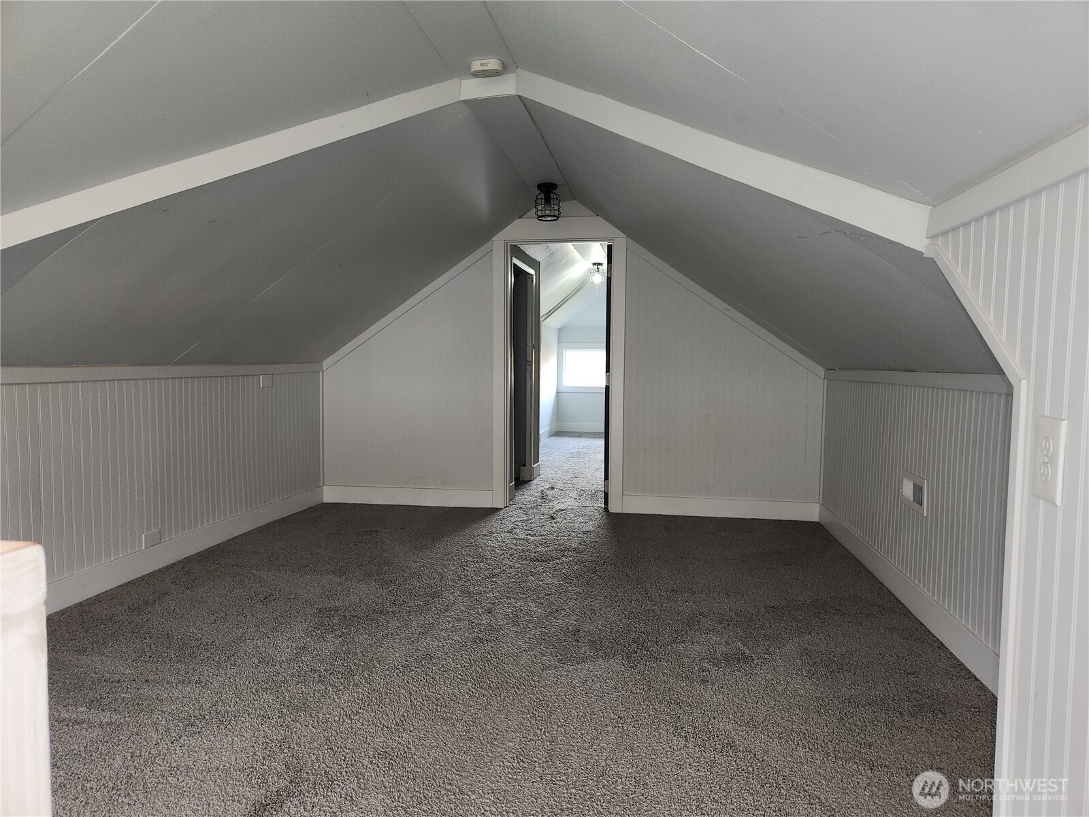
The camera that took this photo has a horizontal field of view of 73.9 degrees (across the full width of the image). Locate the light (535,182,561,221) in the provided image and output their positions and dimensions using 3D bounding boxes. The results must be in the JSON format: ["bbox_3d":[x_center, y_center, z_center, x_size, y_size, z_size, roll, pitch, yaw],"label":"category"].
[{"bbox_3d":[0.021,-1.255,4.407,0.162,0.199,0.162,1,4,0],"label":"light"}]

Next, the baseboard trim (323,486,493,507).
[{"bbox_3d":[-0.966,0.617,5.075,1.232,0.120,0.020,1,4,9],"label":"baseboard trim"}]

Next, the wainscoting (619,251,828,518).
[{"bbox_3d":[1.152,-0.165,4.683,1.253,1.760,0.030,1,4,9],"label":"wainscoting"}]

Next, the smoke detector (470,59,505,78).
[{"bbox_3d":[-0.218,-1.302,2.775,0.129,0.039,0.073,1,4,9],"label":"smoke detector"}]

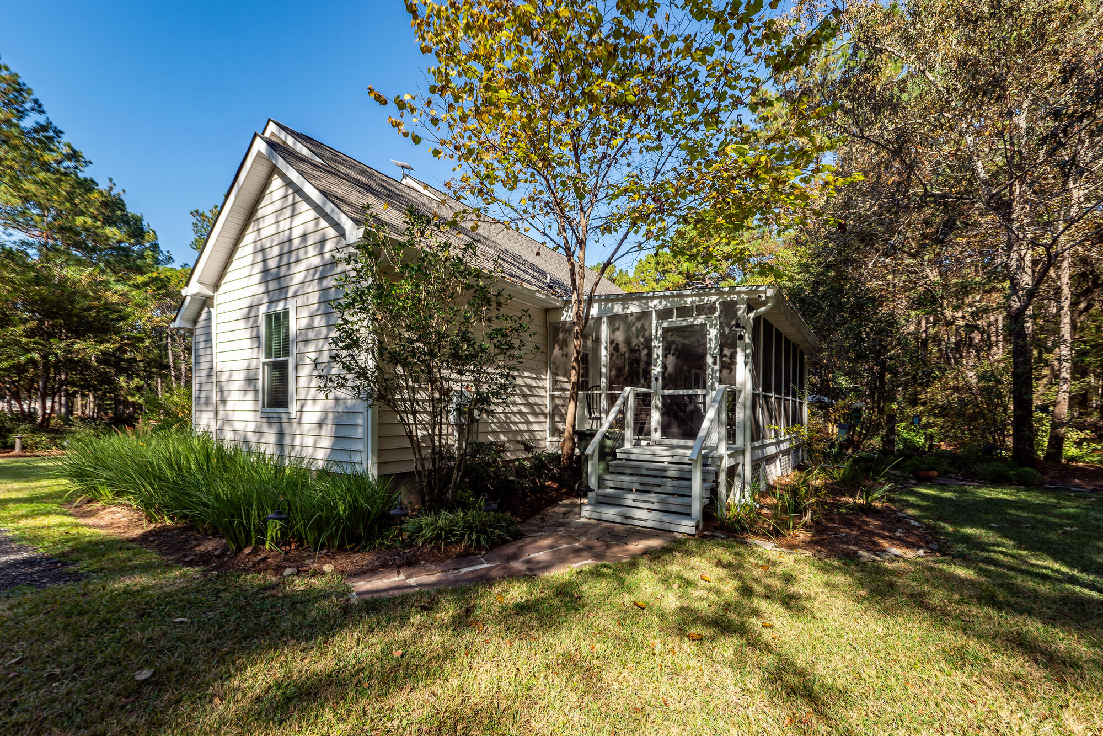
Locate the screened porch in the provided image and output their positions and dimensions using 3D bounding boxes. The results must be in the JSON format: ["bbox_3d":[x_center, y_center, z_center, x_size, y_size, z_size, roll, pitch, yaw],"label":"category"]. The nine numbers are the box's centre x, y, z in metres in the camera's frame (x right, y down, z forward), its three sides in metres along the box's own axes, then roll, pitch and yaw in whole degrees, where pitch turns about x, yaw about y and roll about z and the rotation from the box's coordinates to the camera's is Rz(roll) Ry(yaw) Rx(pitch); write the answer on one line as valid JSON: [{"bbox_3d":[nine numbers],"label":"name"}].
[{"bbox_3d":[3.270,0.670,9.220,4.200,3.600,9.800,-4,-7,37],"label":"screened porch"}]

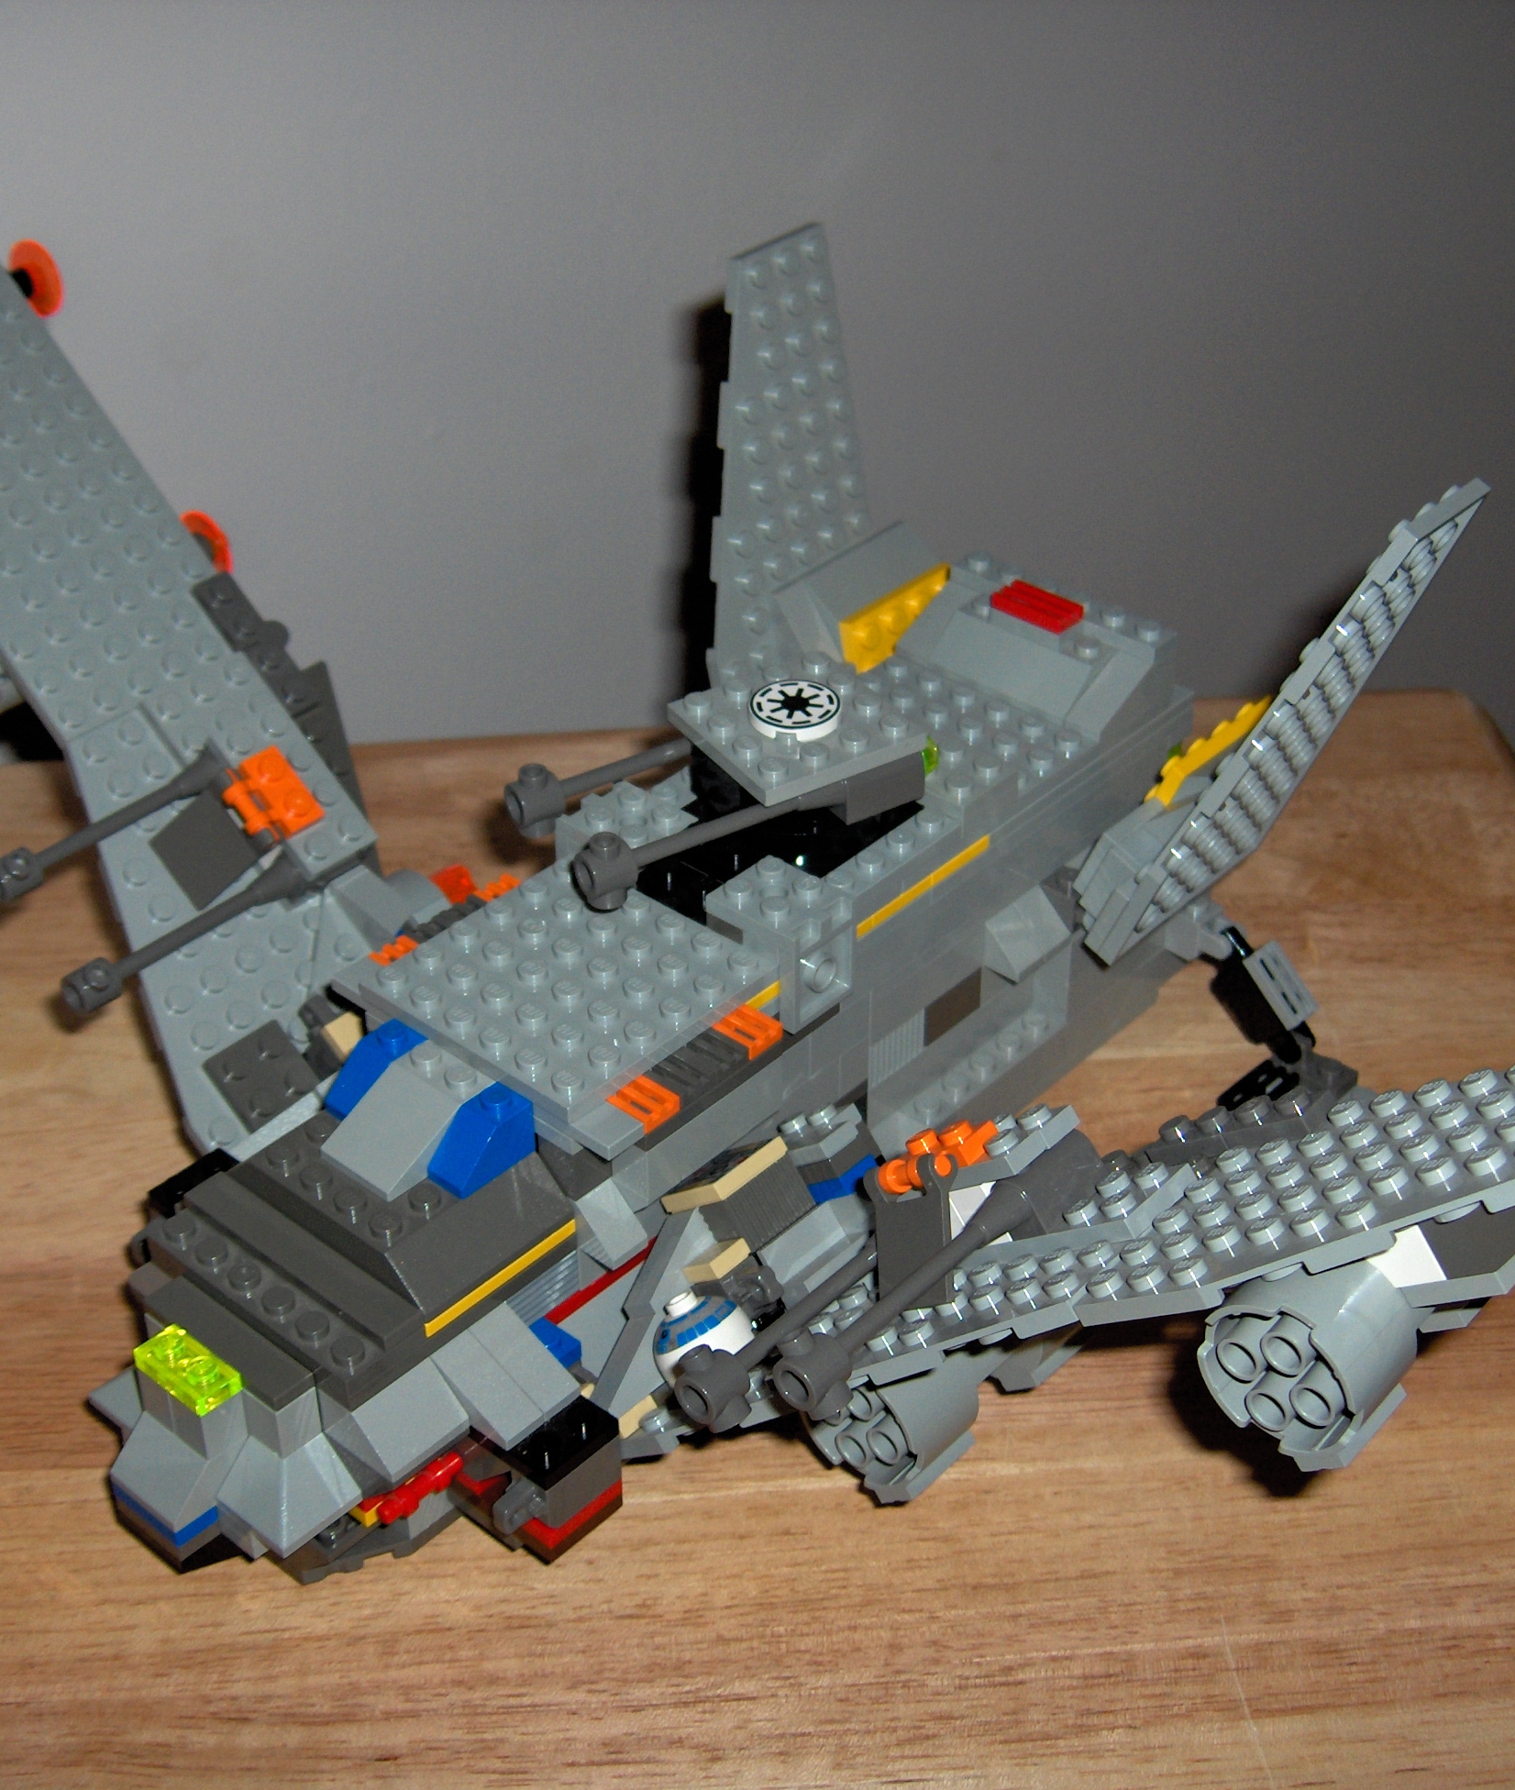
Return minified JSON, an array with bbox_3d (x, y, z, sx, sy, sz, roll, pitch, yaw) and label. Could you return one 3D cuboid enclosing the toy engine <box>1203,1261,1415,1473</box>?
[{"bbox_3d":[0.070,0.058,0.336,0.017,0.025,0.025,-35,9,-37],"label":"toy engine"}]

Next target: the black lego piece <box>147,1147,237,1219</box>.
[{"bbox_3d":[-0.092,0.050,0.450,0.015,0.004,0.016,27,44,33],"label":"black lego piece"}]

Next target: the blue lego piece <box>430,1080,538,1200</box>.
[{"bbox_3d":[-0.043,0.038,0.417,0.008,0.011,0.016,27,44,33],"label":"blue lego piece"}]

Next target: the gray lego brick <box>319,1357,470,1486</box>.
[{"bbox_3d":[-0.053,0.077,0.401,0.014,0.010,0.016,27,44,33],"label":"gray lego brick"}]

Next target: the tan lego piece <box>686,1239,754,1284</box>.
[{"bbox_3d":[-0.006,0.059,0.433,0.008,0.003,0.008,-35,9,-37],"label":"tan lego piece"}]

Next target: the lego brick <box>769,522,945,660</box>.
[{"bbox_3d":[0.023,-0.060,0.531,0.011,0.016,0.037,16,37,41],"label":"lego brick"}]

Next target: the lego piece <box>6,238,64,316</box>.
[{"bbox_3d":[-0.147,-0.126,0.548,0.005,0.016,0.016,-33,86,-35],"label":"lego piece"}]

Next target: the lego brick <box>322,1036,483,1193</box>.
[{"bbox_3d":[-0.055,0.035,0.421,0.016,0.011,0.024,27,44,33],"label":"lego brick"}]

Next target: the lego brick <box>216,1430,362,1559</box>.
[{"bbox_3d":[-0.072,0.089,0.407,0.016,0.010,0.016,27,44,33],"label":"lego brick"}]

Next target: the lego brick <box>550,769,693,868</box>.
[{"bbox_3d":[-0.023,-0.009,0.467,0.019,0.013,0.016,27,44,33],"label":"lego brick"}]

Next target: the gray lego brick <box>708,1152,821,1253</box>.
[{"bbox_3d":[0.000,0.052,0.444,0.016,0.010,0.008,-34,7,-37],"label":"gray lego brick"}]

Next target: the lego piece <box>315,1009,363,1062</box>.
[{"bbox_3d":[-0.070,0.025,0.465,0.008,0.003,0.008,-33,82,-37],"label":"lego piece"}]

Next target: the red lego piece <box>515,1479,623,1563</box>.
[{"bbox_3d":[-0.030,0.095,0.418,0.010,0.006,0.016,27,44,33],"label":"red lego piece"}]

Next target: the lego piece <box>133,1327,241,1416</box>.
[{"bbox_3d":[-0.086,0.072,0.404,0.016,0.005,0.008,27,44,33],"label":"lego piece"}]

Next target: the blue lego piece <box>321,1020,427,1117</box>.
[{"bbox_3d":[-0.061,0.028,0.426,0.008,0.011,0.016,27,44,33],"label":"blue lego piece"}]

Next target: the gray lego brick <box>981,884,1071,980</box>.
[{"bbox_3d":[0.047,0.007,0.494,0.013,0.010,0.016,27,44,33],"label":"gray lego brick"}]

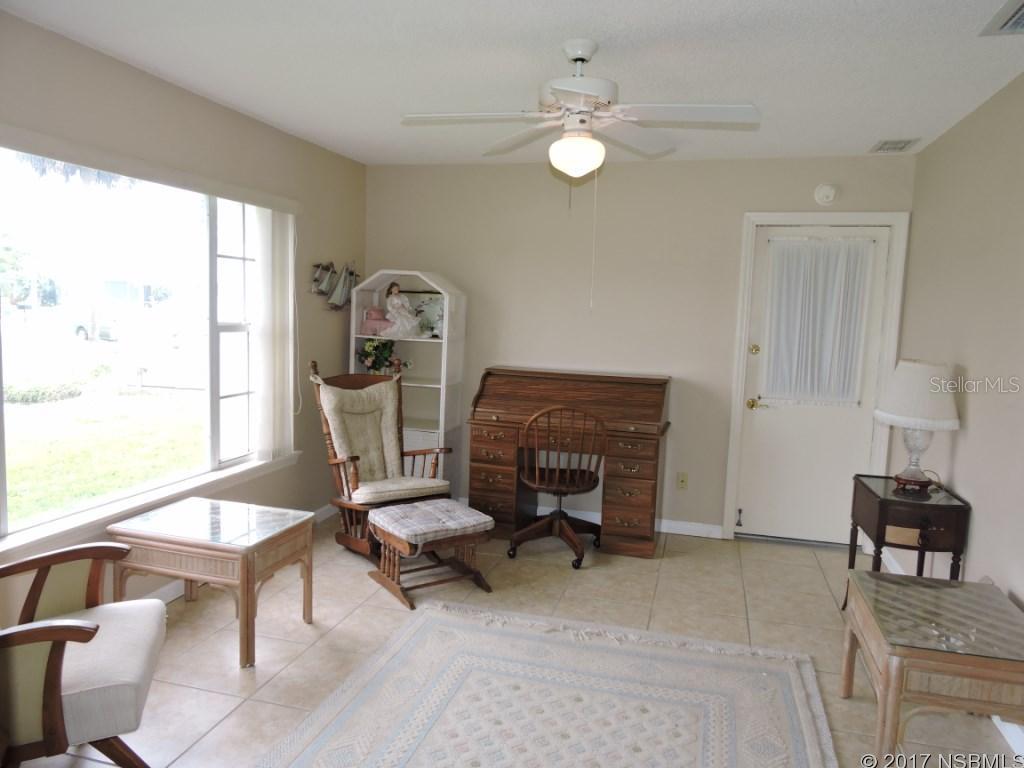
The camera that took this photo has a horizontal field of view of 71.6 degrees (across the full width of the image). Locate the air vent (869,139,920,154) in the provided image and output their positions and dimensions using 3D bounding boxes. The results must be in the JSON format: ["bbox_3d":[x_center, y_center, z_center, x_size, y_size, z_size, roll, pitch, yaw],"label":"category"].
[{"bbox_3d":[2.162,-1.344,4.027,0.198,0.020,0.350,4,6,15],"label":"air vent"}]

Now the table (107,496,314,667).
[{"bbox_3d":[-1.293,0.848,3.121,0.697,0.508,0.507,4,6,15],"label":"table"}]

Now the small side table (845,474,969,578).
[{"bbox_3d":[1.802,0.837,3.293,0.373,0.700,0.505,4,6,15],"label":"small side table"}]

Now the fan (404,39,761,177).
[{"bbox_3d":[0.257,-1.025,2.670,1.290,0.485,1.290,4,6,15],"label":"fan"}]

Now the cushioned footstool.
[{"bbox_3d":[-0.441,0.873,3.727,0.500,0.390,0.500,-2,7,-34],"label":"cushioned footstool"}]

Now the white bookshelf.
[{"bbox_3d":[-0.722,0.076,4.960,0.705,1.690,0.375,4,6,15],"label":"white bookshelf"}]

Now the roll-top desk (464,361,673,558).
[{"bbox_3d":[0.366,0.466,4.586,1.223,1.068,0.535,4,6,15],"label":"roll-top desk"}]

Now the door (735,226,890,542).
[{"bbox_3d":[1.871,0.022,4.472,0.772,1.985,0.045,4,6,15],"label":"door"}]

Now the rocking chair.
[{"bbox_3d":[-0.764,0.454,4.323,0.680,1.070,0.770,-3,8,-38],"label":"rocking chair"}]

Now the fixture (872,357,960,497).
[{"bbox_3d":[1.804,0.198,3.166,0.348,0.605,0.348,4,6,15],"label":"fixture"}]

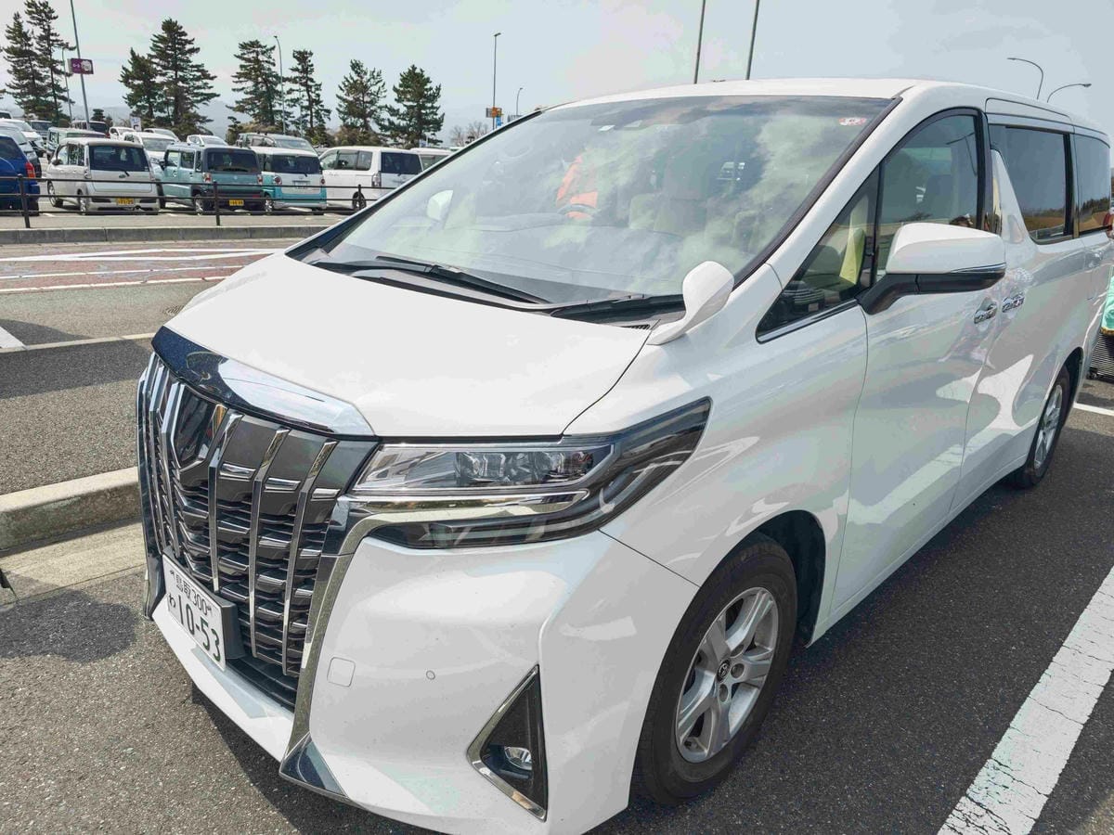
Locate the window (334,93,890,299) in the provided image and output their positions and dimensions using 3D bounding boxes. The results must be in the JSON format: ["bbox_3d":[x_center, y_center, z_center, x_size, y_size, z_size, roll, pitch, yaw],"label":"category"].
[{"bbox_3d":[0.129,-0.758,2.303,1.480,0.230,1.100,19,55,41],"label":"window"}]

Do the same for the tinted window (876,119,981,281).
[{"bbox_3d":[1.081,-0.665,2.126,0.930,0.520,0.100,-15,8,-43],"label":"tinted window"}]

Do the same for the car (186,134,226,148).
[{"bbox_3d":[-20.397,-15.778,43.434,4.000,1.520,1.680,20,24,41],"label":"car"}]

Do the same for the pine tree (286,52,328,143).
[{"bbox_3d":[-20.200,-25.816,59.864,3.400,7.250,3.400,-3,19,-18],"label":"pine tree"}]

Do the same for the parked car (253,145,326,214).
[{"bbox_3d":[-7.679,-6.414,20.005,1.475,1.655,3.395,-15,25,-43],"label":"parked car"}]

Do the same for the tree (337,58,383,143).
[{"bbox_3d":[-17.658,-27.128,66.635,4.206,9.271,4.206,-2,19,-14],"label":"tree"}]

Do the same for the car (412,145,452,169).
[{"bbox_3d":[-3.827,-8.196,25.320,4.400,1.850,1.720,20,24,41],"label":"car"}]

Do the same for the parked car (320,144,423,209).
[{"bbox_3d":[-6.322,-7.883,24.326,1.700,1.850,4.600,-13,25,-41],"label":"parked car"}]

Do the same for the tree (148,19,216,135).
[{"bbox_3d":[-25.267,-21.875,49.943,4.188,9.090,4.188,-6,20,-25],"label":"tree"}]

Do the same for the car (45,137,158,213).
[{"bbox_3d":[-10.742,-5.677,17.308,3.395,1.650,1.475,19,24,40],"label":"car"}]

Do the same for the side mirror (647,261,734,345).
[{"bbox_3d":[0.288,-0.224,1.500,0.140,0.190,0.145,-15,25,-43],"label":"side mirror"}]

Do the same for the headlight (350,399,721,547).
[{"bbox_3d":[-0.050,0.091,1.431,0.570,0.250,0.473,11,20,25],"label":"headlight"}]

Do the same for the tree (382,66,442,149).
[{"bbox_3d":[-13.546,-27.907,69.470,5.809,9.403,5.809,0,19,-11],"label":"tree"}]

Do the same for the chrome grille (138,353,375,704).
[{"bbox_3d":[-0.774,0.206,1.692,1.060,0.610,0.220,19,24,41],"label":"chrome grille"}]

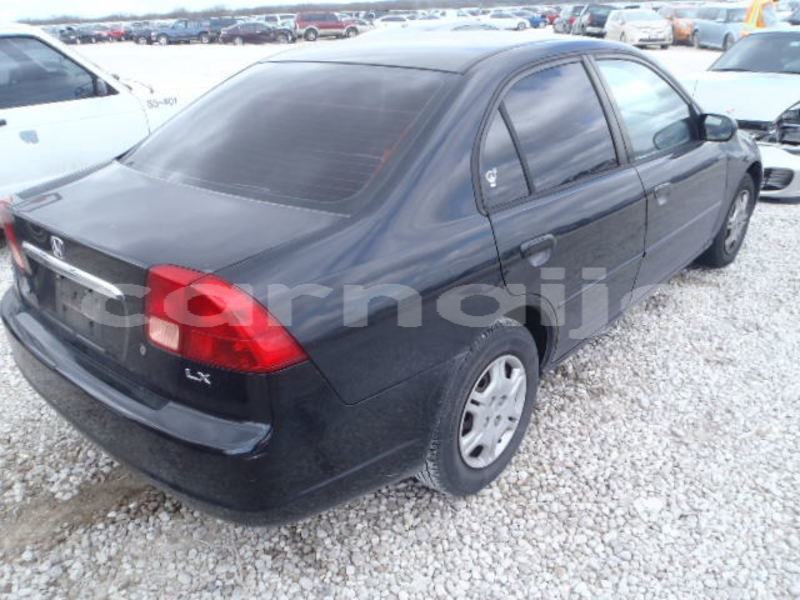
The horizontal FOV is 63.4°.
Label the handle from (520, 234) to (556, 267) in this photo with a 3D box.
[{"bbox_3d":[0.437,-0.157,2.033,0.040,0.082,0.175,18,31,38],"label":"handle"}]

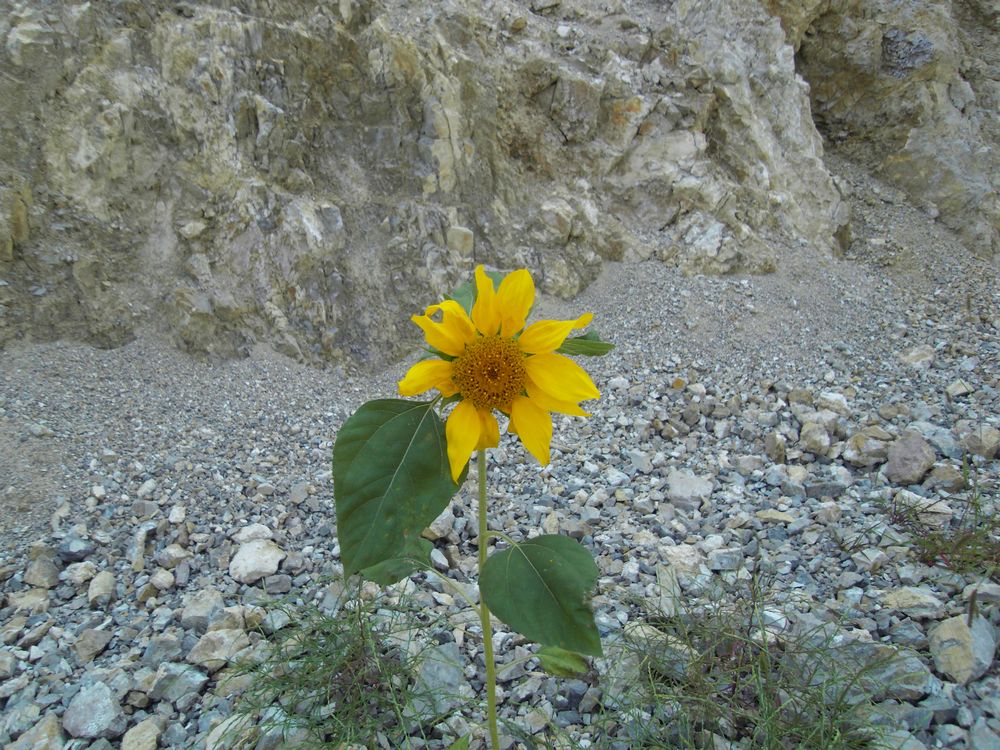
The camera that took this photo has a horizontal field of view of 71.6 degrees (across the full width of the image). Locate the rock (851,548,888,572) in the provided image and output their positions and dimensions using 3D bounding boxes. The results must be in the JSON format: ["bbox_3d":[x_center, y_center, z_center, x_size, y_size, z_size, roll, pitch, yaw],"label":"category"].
[{"bbox_3d":[0.942,0.471,1.762,0.091,0.048,0.071,3,7,29],"label":"rock"}]

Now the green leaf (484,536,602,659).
[{"bbox_3d":[0.034,0.181,0.570,0.100,0.100,0.050,0,8,0],"label":"green leaf"}]

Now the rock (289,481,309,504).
[{"bbox_3d":[-0.682,0.400,2.357,0.071,0.068,0.058,-2,6,-16],"label":"rock"}]

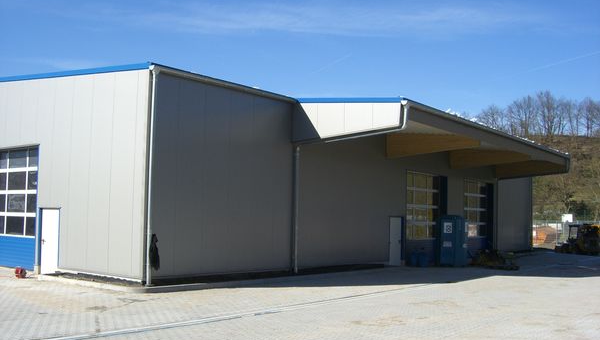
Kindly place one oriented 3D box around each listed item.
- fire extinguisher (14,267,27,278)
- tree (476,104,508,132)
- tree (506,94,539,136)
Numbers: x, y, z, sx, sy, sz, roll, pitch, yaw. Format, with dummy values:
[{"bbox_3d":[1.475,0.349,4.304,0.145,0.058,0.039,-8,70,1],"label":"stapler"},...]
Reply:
[{"bbox_3d":[-7.969,2.943,18.800,0.300,0.310,0.300,-3,-6,41],"label":"fire extinguisher"},{"bbox_3d":[43.836,-11.500,150.000,7.200,7.600,6.500,1,-5,0],"label":"tree"},{"bbox_3d":[50.668,-12.297,150.000,7.300,9.700,6.500,1,-5,0],"label":"tree"}]

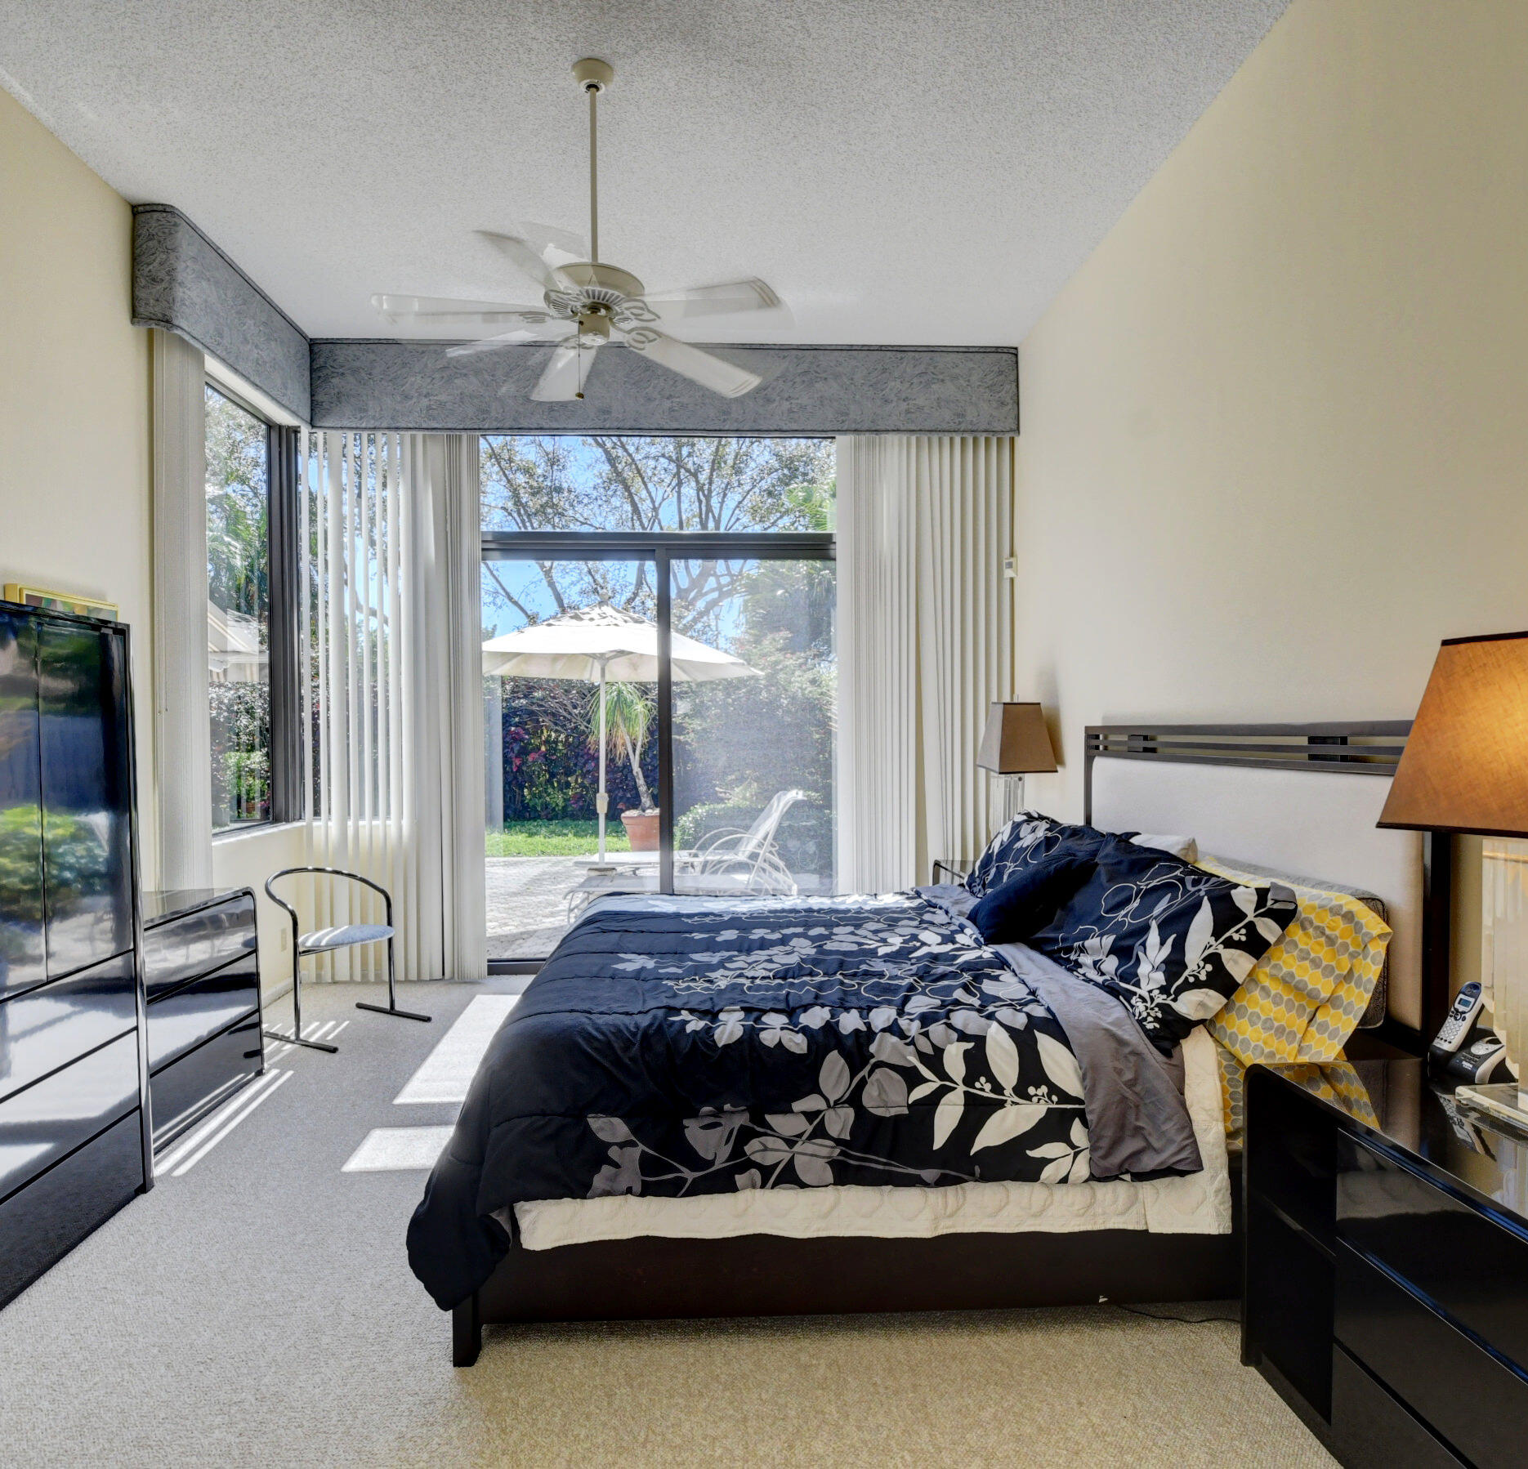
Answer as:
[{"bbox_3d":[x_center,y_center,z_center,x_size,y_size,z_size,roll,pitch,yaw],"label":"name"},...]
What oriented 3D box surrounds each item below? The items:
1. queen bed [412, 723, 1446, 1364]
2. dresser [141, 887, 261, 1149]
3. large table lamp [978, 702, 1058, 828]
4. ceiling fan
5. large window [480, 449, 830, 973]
[{"bbox_3d":[0.363,0.624,2.916,2.213,1.300,1.985,-1,0,-3],"label":"queen bed"},{"bbox_3d":[-2.071,0.939,3.046,0.377,0.715,0.923,-1,0,-3],"label":"dresser"},{"bbox_3d":[1.223,0.232,4.509,0.308,0.834,0.437,-1,0,-3],"label":"large table lamp"},{"bbox_3d":[-0.523,-1.580,2.803,1.330,0.943,1.330,-1,0,-3],"label":"ceiling fan"},{"bbox_3d":[-0.556,-0.182,4.988,1.915,2.848,0.119,-1,0,-3],"label":"large window"}]

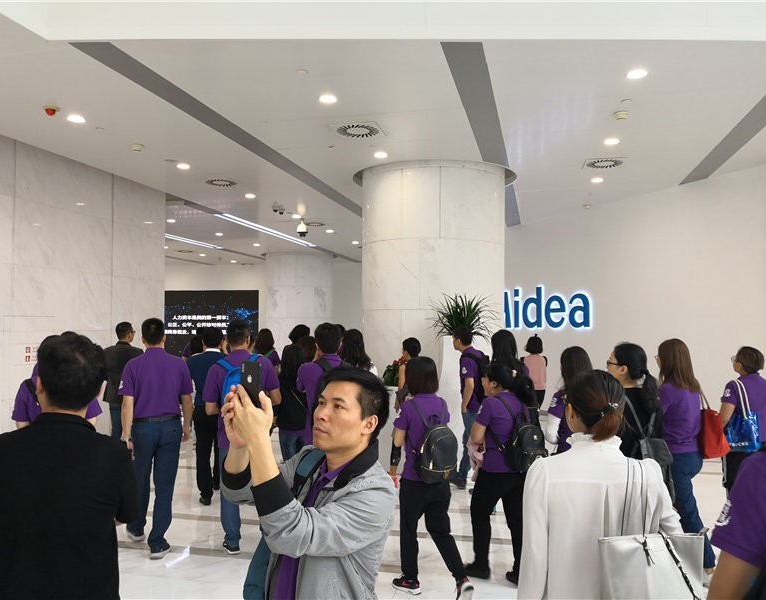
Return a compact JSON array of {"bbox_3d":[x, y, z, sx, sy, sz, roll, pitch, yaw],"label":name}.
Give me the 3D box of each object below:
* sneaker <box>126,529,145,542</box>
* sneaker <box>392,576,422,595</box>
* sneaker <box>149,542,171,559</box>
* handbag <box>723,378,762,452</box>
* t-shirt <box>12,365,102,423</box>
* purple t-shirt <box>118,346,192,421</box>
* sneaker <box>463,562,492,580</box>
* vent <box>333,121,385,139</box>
[{"bbox_3d":[-1.993,1.853,5.062,0.105,0.110,0.280,1,-3,-30],"label":"sneaker"},{"bbox_3d":[0.138,1.818,4.080,0.095,0.100,0.250,2,-3,-41],"label":"sneaker"},{"bbox_3d":[-1.650,1.839,4.711,0.105,0.110,0.285,0,-2,0],"label":"sneaker"},{"bbox_3d":[2.802,0.921,4.850,0.290,0.550,0.130,-2,-3,41],"label":"handbag"},{"bbox_3d":[-1.958,0.677,3.753,0.520,0.660,0.290,0,-3,0],"label":"t-shirt"},{"bbox_3d":[-1.735,0.640,4.780,0.550,0.580,0.270,1,-2,-14],"label":"purple t-shirt"},{"bbox_3d":[0.637,1.842,4.292,0.250,0.105,0.095,-1,-3,30],"label":"sneaker"},{"bbox_3d":[-0.274,-1.860,6.829,0.480,0.040,0.480,-1,-3,14],"label":"vent"}]

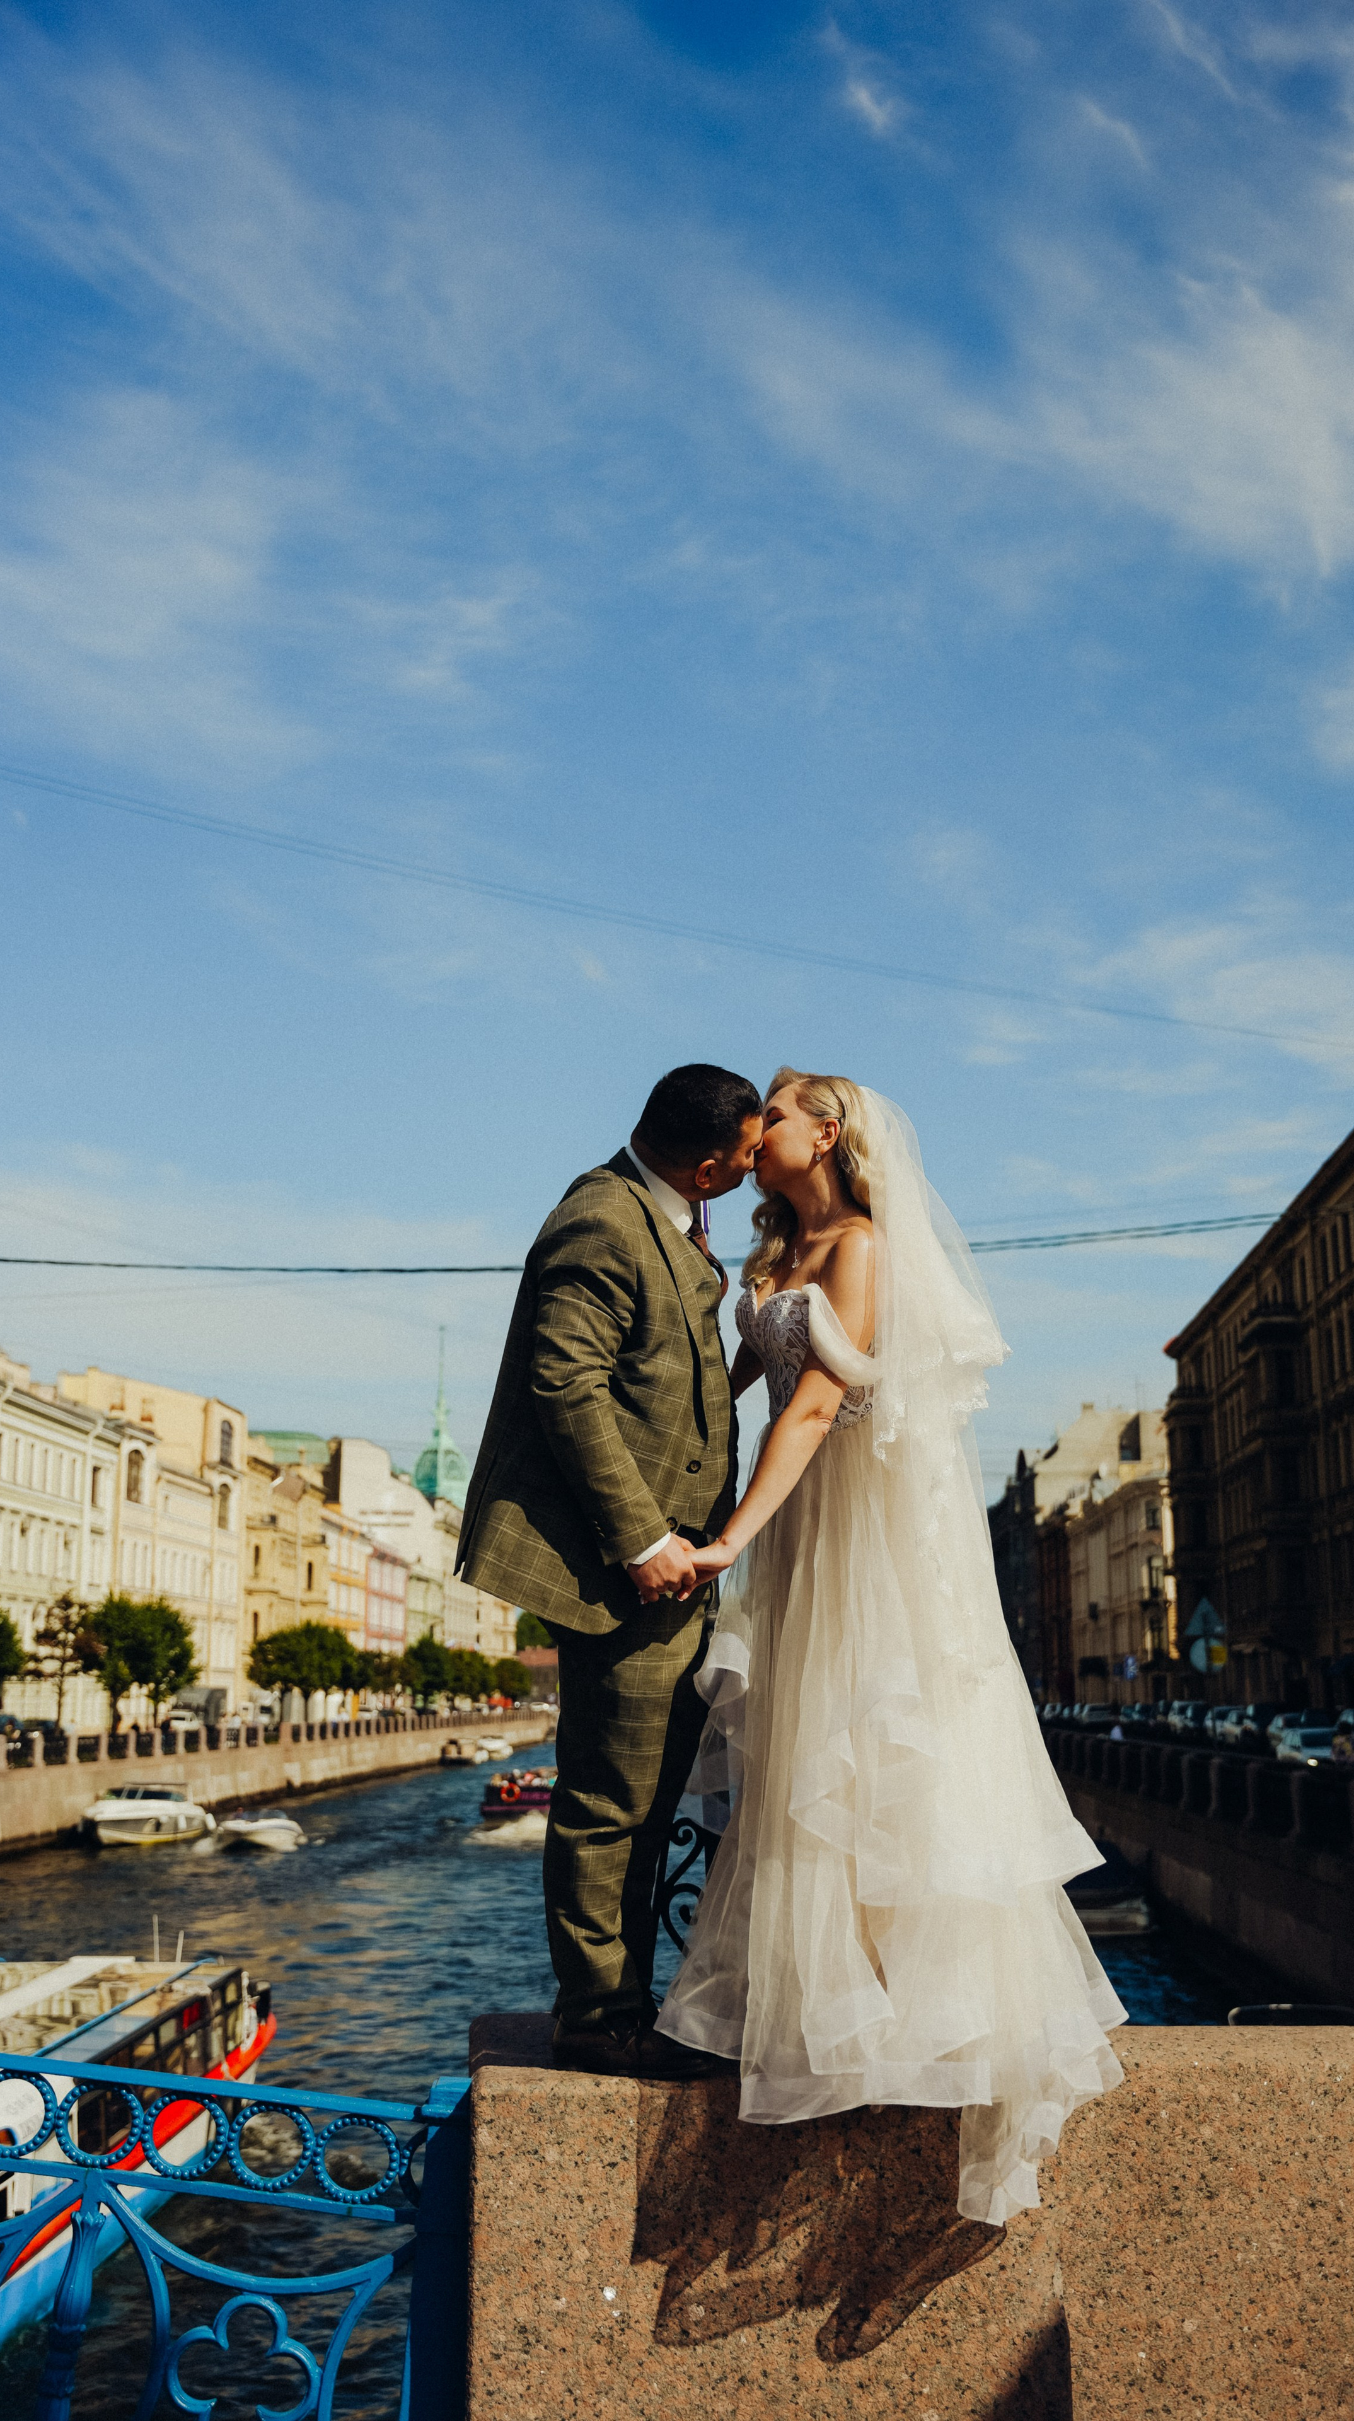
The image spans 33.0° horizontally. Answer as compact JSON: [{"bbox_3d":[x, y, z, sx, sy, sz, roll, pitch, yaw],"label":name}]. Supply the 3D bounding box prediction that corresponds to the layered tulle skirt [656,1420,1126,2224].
[{"bbox_3d":[0.356,0.979,3.830,0.700,1.260,0.650,5,-13,-24],"label":"layered tulle skirt"}]

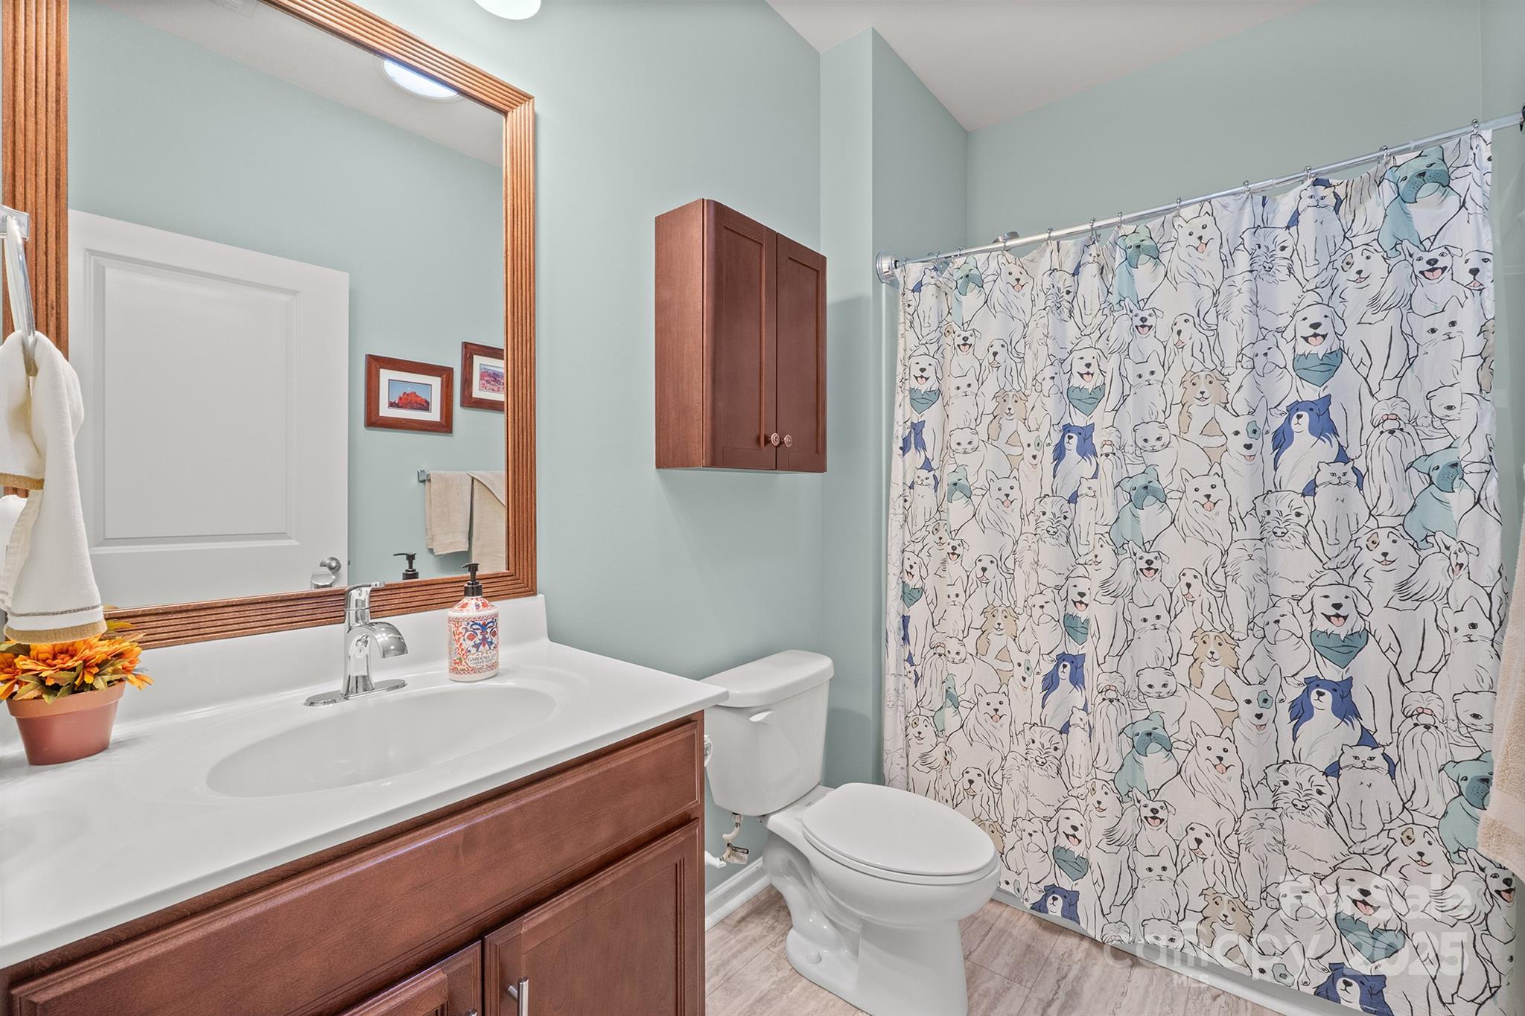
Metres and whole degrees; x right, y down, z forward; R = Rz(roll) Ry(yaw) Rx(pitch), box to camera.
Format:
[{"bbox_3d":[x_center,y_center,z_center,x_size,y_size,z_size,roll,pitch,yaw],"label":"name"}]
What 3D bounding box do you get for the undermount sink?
[{"bbox_3d":[-0.499,0.371,0.880,0.335,0.130,0.420,1,2,40],"label":"undermount sink"}]

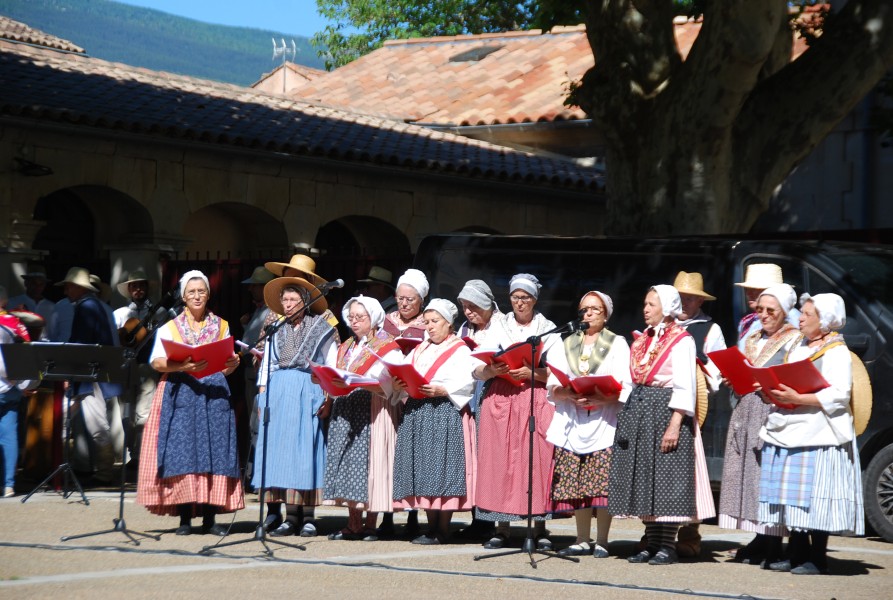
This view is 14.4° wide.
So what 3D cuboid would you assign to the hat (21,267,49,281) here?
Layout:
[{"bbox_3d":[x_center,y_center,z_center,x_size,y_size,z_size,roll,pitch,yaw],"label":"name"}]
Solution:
[{"bbox_3d":[-3.344,-0.216,28.800,0.300,0.130,0.320,7,-2,-30],"label":"hat"}]

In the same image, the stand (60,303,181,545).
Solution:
[{"bbox_3d":[-1.883,0.736,21.354,0.600,1.430,0.780,2,0,33],"label":"stand"}]

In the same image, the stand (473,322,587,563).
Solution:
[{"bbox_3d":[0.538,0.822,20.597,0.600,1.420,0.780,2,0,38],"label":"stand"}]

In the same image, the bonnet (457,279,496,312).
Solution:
[{"bbox_3d":[0.192,-0.034,21.900,0.200,0.200,0.240,-2,12,45],"label":"bonnet"}]

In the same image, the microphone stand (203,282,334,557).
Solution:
[{"bbox_3d":[-0.982,0.658,20.347,0.820,1.570,0.620,2,0,-37],"label":"microphone stand"}]

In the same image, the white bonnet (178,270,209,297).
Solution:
[{"bbox_3d":[-1.575,-0.097,22.150,0.190,0.180,0.210,2,0,-5],"label":"white bonnet"}]

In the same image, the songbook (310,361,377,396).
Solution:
[{"bbox_3d":[-0.598,0.481,21.100,0.440,0.140,0.300,16,-18,25],"label":"songbook"}]

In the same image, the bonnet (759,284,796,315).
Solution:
[{"bbox_3d":[1.974,0.003,21.050,0.190,0.190,0.220,2,0,38],"label":"bonnet"}]

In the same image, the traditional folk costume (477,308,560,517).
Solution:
[{"bbox_3d":[0.427,0.701,21.250,0.520,1.280,0.470,2,0,12],"label":"traditional folk costume"}]

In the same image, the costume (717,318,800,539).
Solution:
[{"bbox_3d":[1.878,0.772,21.050,0.540,1.250,0.500,2,0,34],"label":"costume"}]

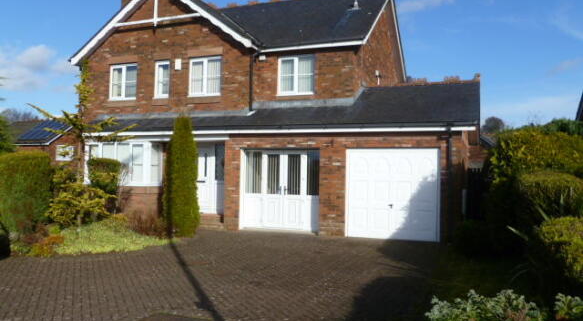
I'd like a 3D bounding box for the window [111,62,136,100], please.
[{"bbox_3d":[-5.313,-2.465,14.894,1.059,1.117,0.100,0,-2,21],"label":"window"}]

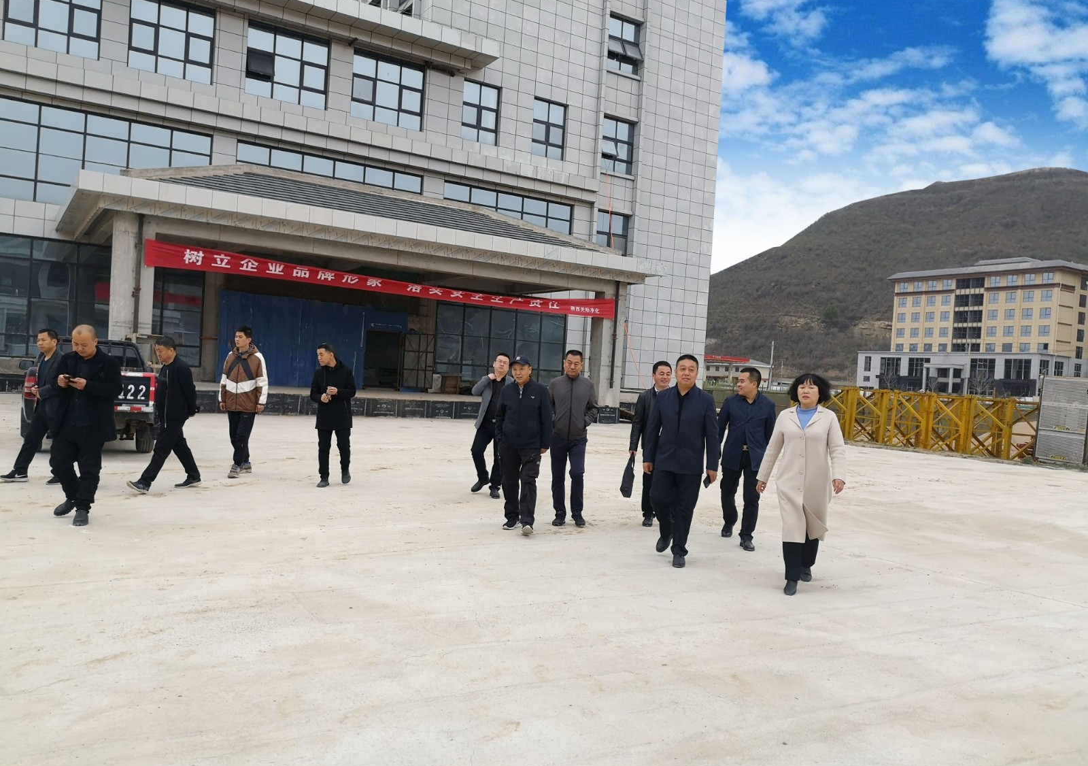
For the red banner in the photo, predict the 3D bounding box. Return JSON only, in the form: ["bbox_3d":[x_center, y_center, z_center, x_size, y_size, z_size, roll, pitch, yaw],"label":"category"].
[{"bbox_3d":[-3.880,-2.980,25.898,15.100,0.840,0.300,3,0,-32],"label":"red banner"}]

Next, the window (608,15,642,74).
[{"bbox_3d":[3.569,-15.330,38.866,1.798,2.596,0.150,3,0,-32],"label":"window"}]

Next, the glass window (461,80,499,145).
[{"bbox_3d":[-2.643,-11.113,35.032,1.727,2.424,0.150,3,0,-32],"label":"glass window"}]

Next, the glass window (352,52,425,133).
[{"bbox_3d":[-6.089,-11.277,32.861,2.869,2.556,0.150,3,0,-32],"label":"glass window"}]

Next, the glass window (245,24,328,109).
[{"bbox_3d":[-9.329,-11.461,30.820,2.879,2.586,0.150,3,0,-32],"label":"glass window"}]

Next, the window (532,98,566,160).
[{"bbox_3d":[0.183,-10.968,36.812,1.707,2.445,0.150,3,0,-32],"label":"window"}]

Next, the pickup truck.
[{"bbox_3d":[-7.345,0.113,13.714,1.800,1.710,5.100,3,0,-29],"label":"pickup truck"}]

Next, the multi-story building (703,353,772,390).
[{"bbox_3d":[50.141,-2.224,222.000,18.500,9.300,10.000,3,0,-3],"label":"multi-story building"}]

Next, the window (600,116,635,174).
[{"bbox_3d":[3.296,-10.772,38.893,1.808,2.596,0.150,3,0,-32],"label":"window"}]

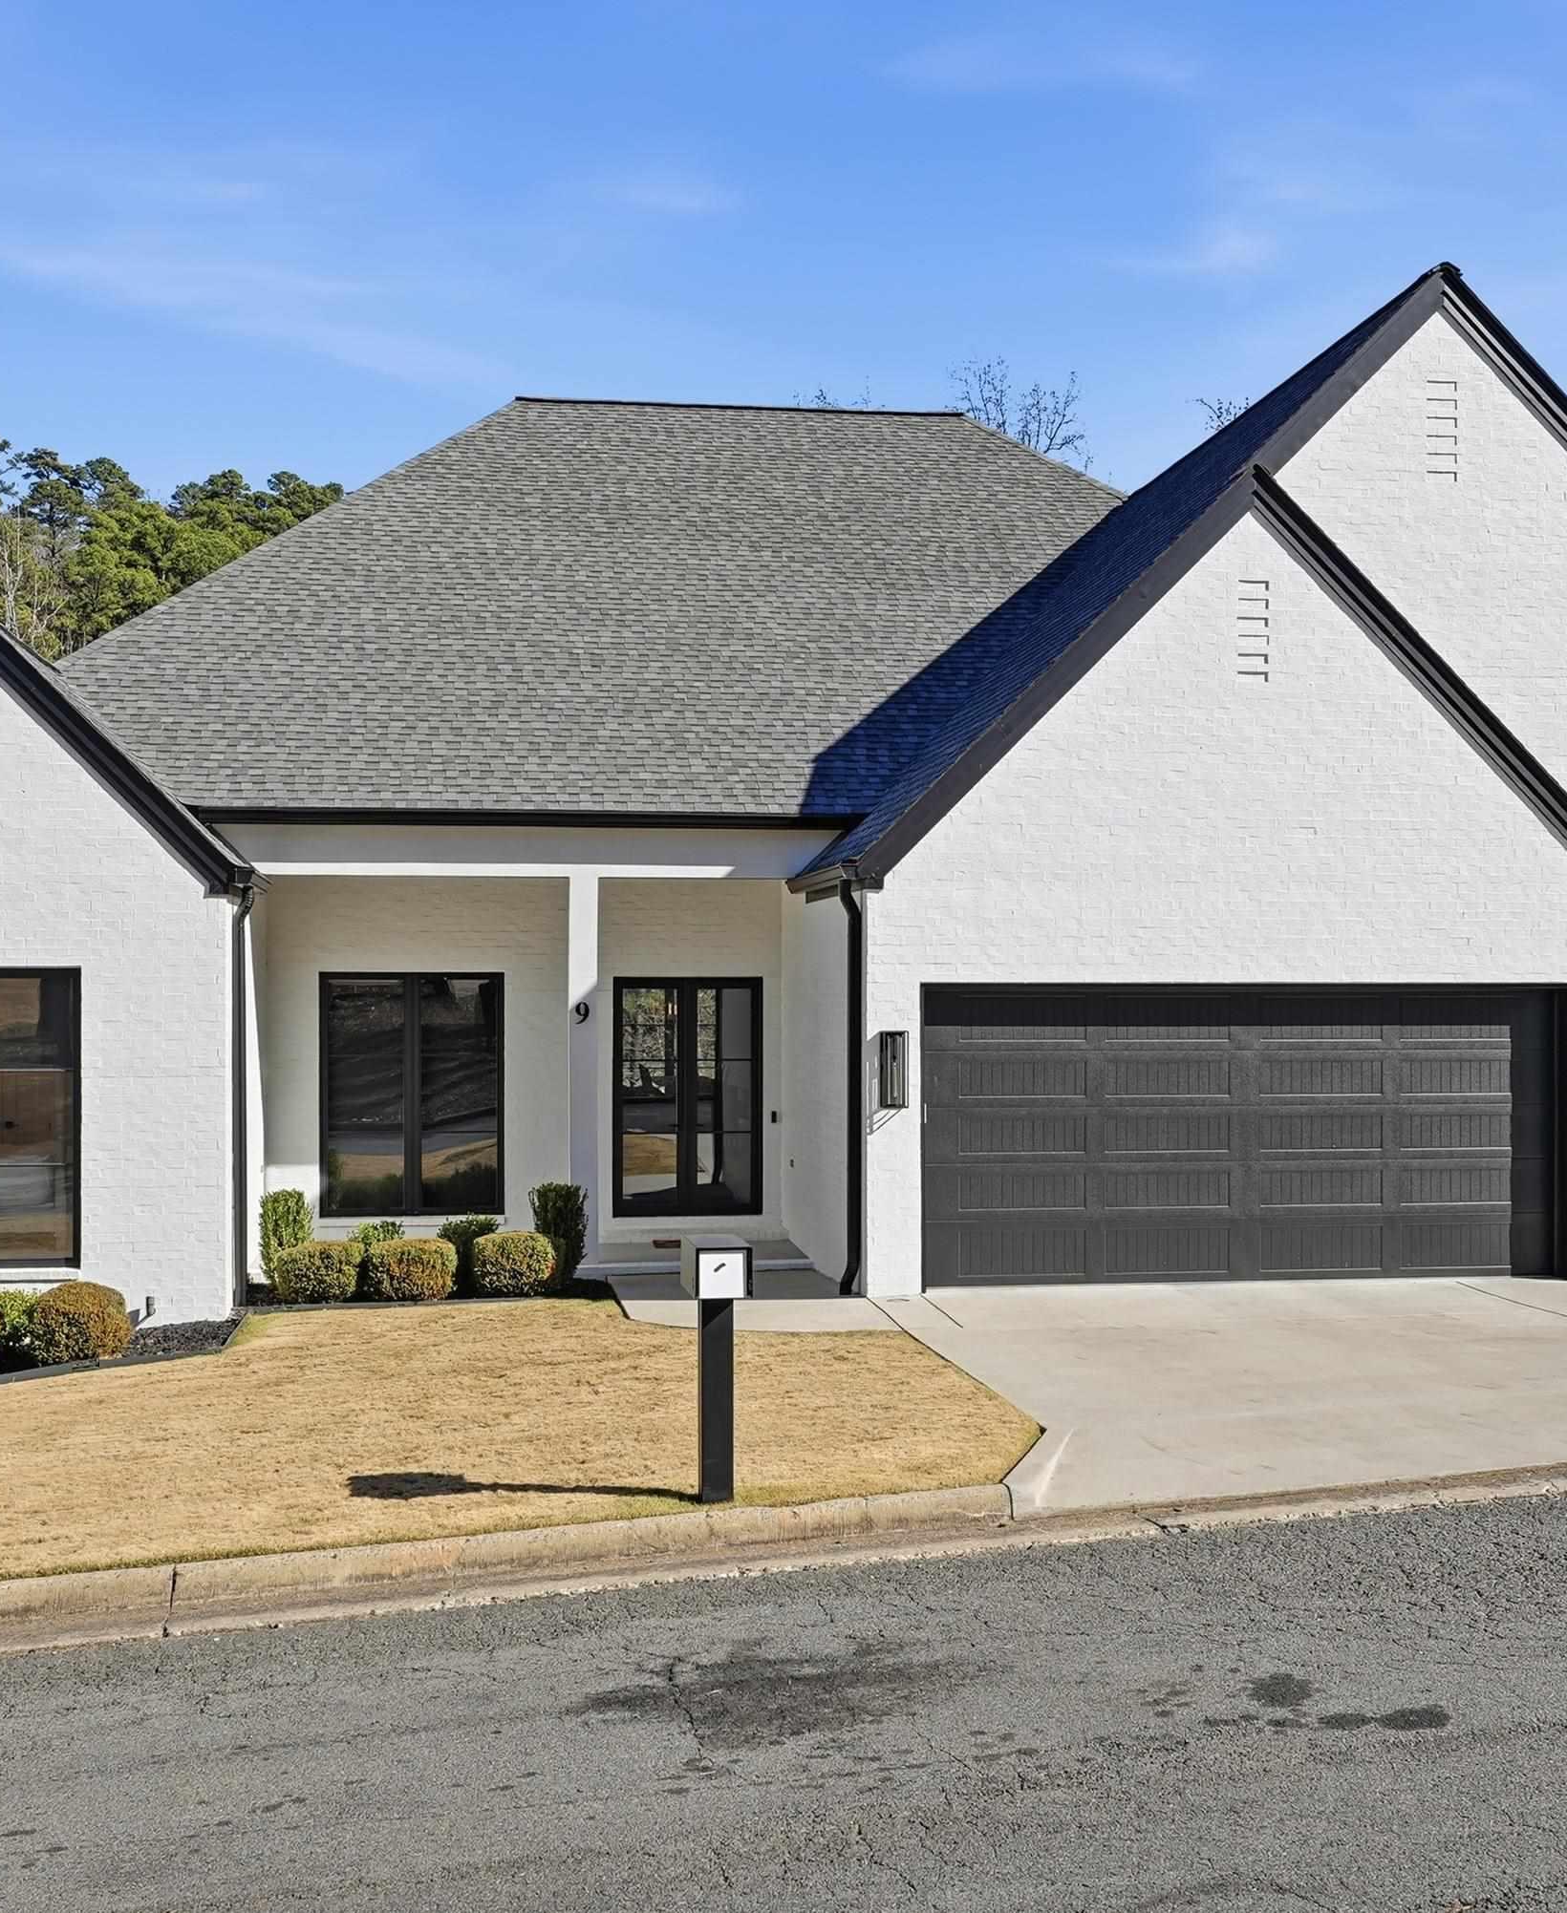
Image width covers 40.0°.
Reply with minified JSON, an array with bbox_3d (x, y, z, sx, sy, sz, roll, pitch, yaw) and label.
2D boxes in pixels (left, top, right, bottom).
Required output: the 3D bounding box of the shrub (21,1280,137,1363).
[{"bbox_3d":[-5.355,2.788,16.380,0.790,0.630,0.760,0,0,-8],"label":"shrub"}]

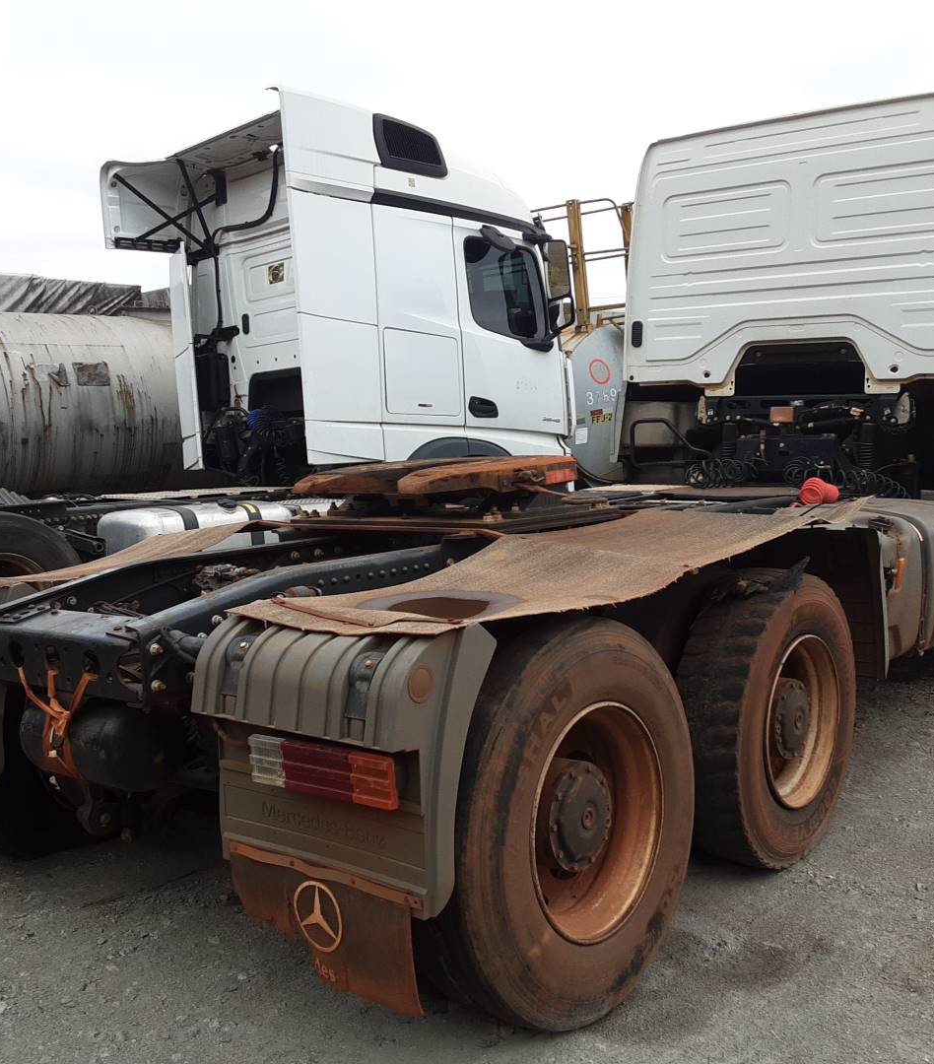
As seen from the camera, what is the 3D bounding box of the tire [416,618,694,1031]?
[{"bbox_3d":[0.252,0.728,2.982,0.290,1.030,1.030,2,5,39],"label":"tire"}]

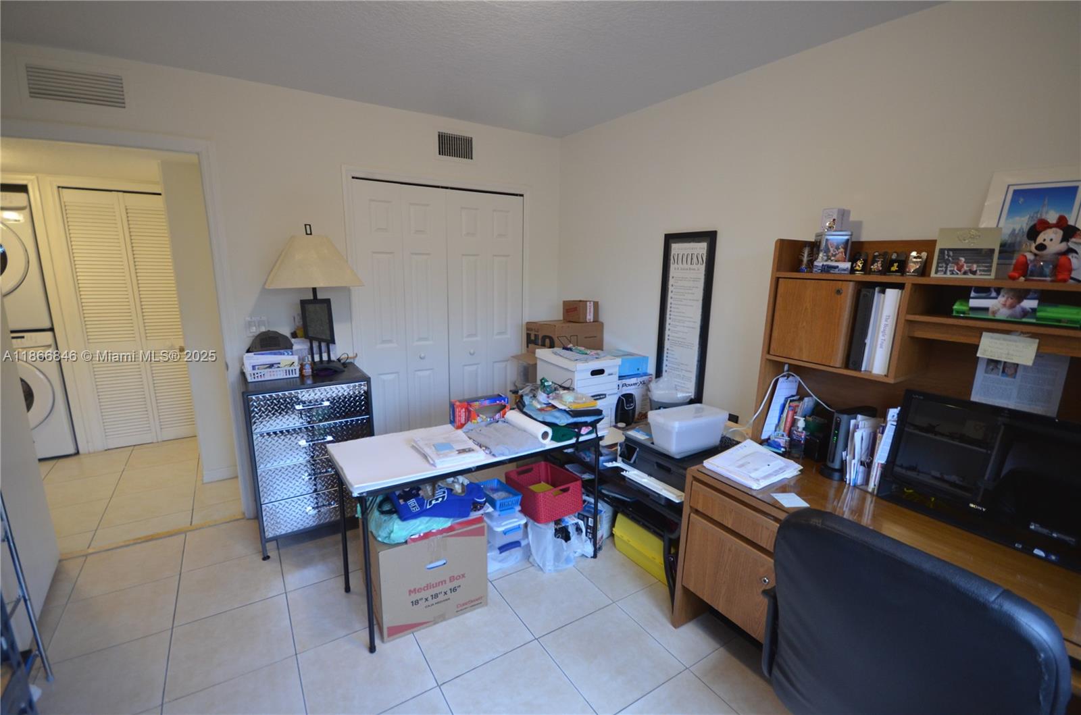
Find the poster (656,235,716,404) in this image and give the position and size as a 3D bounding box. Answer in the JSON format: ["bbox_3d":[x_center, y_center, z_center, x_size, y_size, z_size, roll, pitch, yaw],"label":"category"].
[{"bbox_3d":[0.819,-0.212,2.570,0.025,0.970,0.353,-6,13,-32],"label":"poster"}]

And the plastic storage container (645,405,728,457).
[{"bbox_3d":[0.732,0.359,2.244,0.360,0.174,0.190,-5,14,-28],"label":"plastic storage container"}]

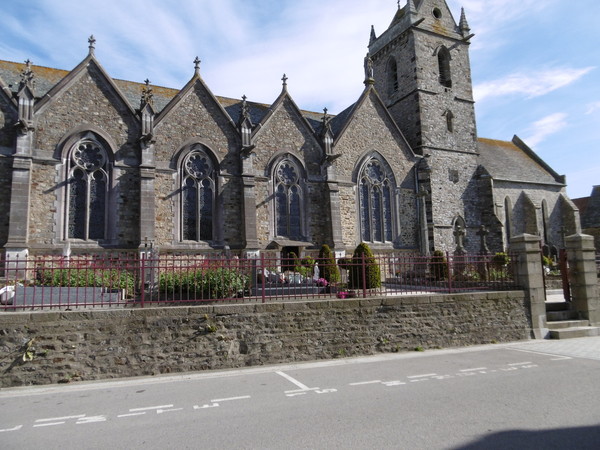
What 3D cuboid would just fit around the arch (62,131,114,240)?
[{"bbox_3d":[-9.045,-1.628,17.782,1.782,4.576,0.500,2,-7,-26],"label":"arch"}]

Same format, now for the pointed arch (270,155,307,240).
[{"bbox_3d":[-0.646,-1.421,21.823,2.072,4.462,0.500,2,-7,-26],"label":"pointed arch"}]

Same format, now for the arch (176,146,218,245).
[{"bbox_3d":[-4.853,-1.478,19.793,1.958,4.618,0.500,2,-7,-26],"label":"arch"}]

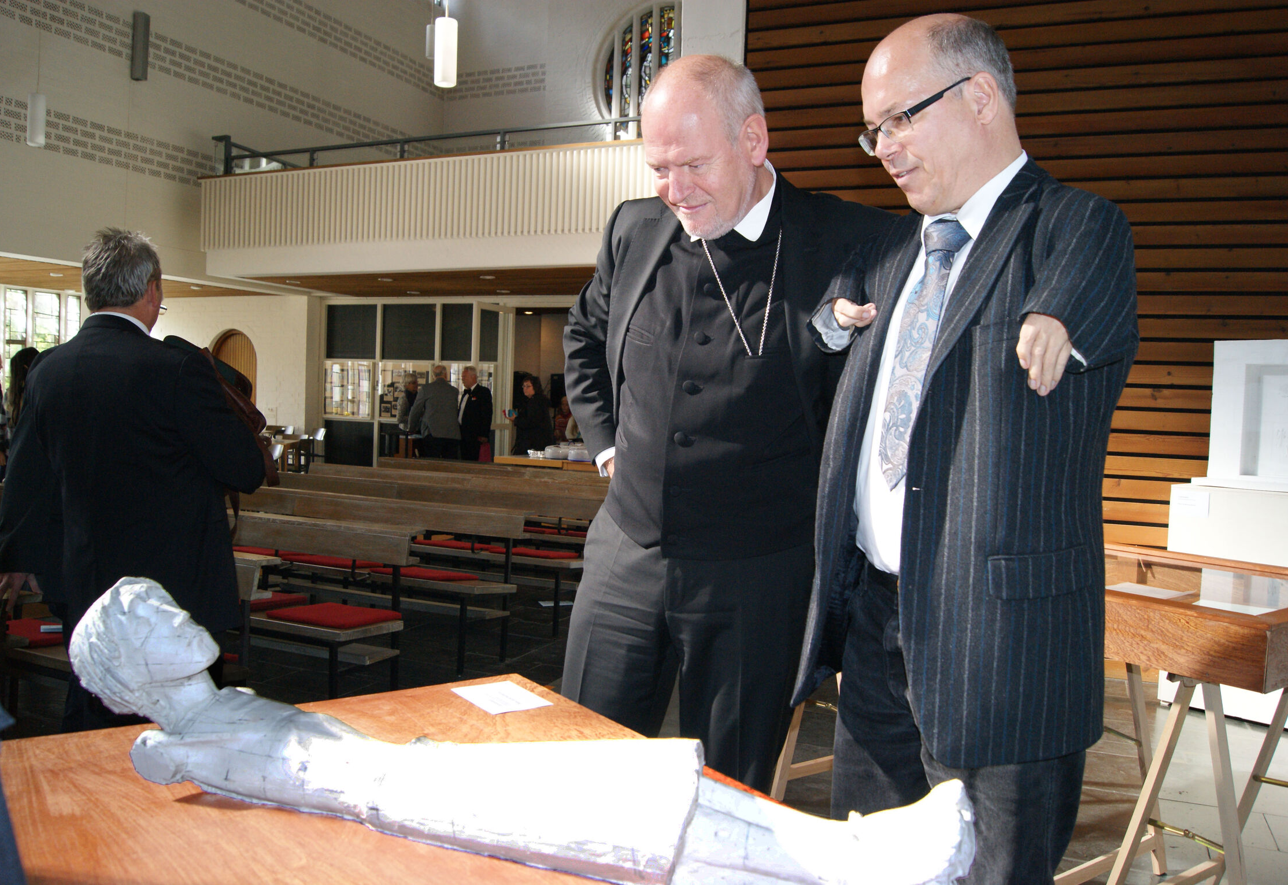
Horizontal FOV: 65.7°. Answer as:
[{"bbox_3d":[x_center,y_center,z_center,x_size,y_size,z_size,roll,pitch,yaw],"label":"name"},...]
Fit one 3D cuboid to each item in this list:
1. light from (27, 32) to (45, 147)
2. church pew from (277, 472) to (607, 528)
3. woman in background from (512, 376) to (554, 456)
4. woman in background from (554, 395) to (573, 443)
[{"bbox_3d":[-5.117,-2.976,8.400,0.150,0.953,0.150,0,3,-31],"label":"light"},{"bbox_3d":[-1.960,0.676,6.933,3.426,0.773,0.770,3,3,24],"label":"church pew"},{"bbox_3d":[-1.254,0.061,11.339,0.420,1.620,0.470,0,3,-30],"label":"woman in background"},{"bbox_3d":[-1.076,0.072,13.533,0.460,1.399,0.400,2,3,0],"label":"woman in background"}]

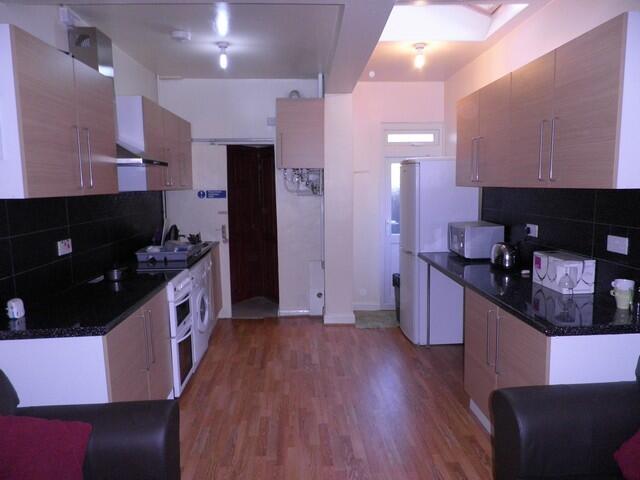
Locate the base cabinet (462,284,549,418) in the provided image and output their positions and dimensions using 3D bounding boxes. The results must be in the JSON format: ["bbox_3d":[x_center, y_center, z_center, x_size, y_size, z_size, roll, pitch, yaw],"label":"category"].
[{"bbox_3d":[1.315,0.803,2.571,0.580,0.870,1.000,-1,7,-2],"label":"base cabinet"}]

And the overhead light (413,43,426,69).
[{"bbox_3d":[0.853,-1.565,3.794,0.110,0.198,0.110,-1,7,-2],"label":"overhead light"}]

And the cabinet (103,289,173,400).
[{"bbox_3d":[-1.348,0.822,2.706,0.588,0.820,1.026,-1,7,-2],"label":"cabinet"}]

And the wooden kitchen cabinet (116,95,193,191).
[{"bbox_3d":[-1.572,-0.833,4.191,0.358,0.722,1.502,-1,7,-2],"label":"wooden kitchen cabinet"}]

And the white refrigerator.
[{"bbox_3d":[1.192,0.108,4.495,0.600,1.775,0.580,-1,7,-2],"label":"white refrigerator"}]

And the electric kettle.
[{"bbox_3d":[1.414,0.119,3.393,0.214,0.199,0.160,-4,8,-22],"label":"electric kettle"}]

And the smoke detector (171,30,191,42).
[{"bbox_3d":[-1.052,-1.540,3.365,0.140,0.045,0.140,-1,7,-2],"label":"smoke detector"}]

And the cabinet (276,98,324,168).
[{"bbox_3d":[-0.213,-1.142,4.866,0.506,0.720,0.372,-1,7,-2],"label":"cabinet"}]

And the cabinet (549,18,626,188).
[{"bbox_3d":[1.429,-0.618,2.143,0.330,0.720,0.500,-1,7,-2],"label":"cabinet"}]

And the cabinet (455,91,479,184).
[{"bbox_3d":[1.362,-0.802,3.626,0.330,0.720,0.500,-1,7,-2],"label":"cabinet"}]

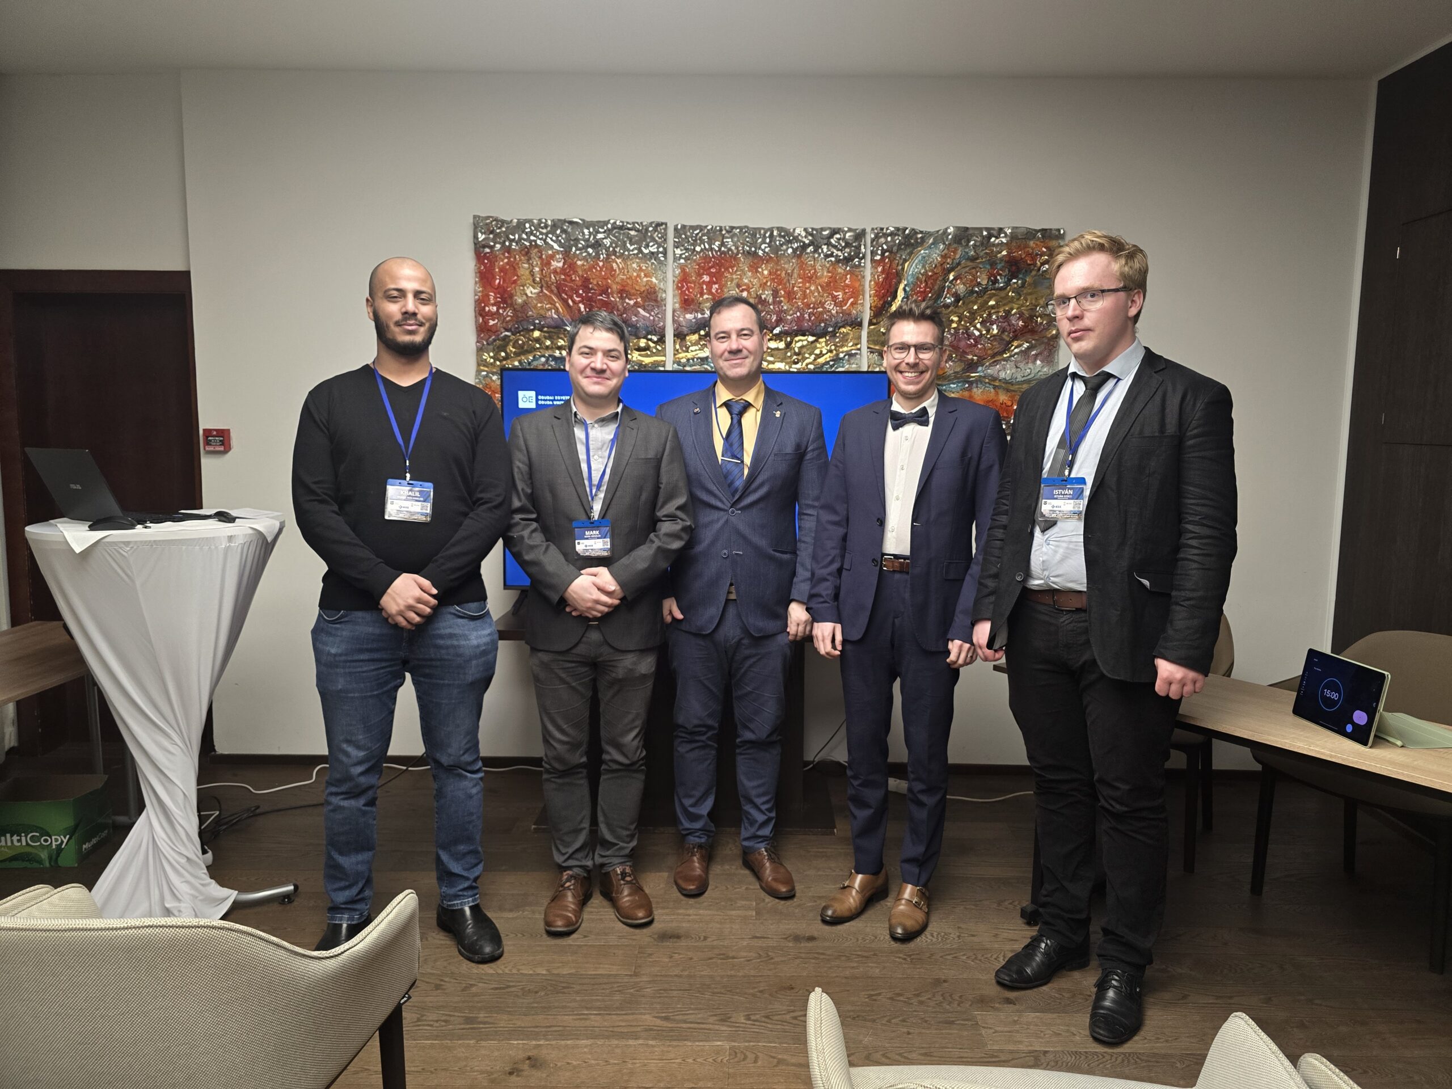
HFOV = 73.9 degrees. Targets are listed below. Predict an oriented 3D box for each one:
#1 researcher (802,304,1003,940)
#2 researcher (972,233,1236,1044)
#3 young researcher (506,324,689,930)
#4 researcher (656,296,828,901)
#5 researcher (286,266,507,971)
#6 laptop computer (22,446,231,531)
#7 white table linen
[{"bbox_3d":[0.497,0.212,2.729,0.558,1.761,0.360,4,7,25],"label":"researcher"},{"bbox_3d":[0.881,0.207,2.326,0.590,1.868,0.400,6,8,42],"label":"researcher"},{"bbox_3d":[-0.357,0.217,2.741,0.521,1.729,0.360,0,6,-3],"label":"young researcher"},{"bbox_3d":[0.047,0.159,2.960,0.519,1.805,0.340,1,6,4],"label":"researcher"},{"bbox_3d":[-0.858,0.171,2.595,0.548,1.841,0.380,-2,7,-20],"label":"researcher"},{"bbox_3d":[-1.671,-0.167,2.675,0.345,0.210,0.325,5,7,33],"label":"laptop computer"},{"bbox_3d":[-1.621,0.489,2.826,0.637,1.120,0.637,1,6,0],"label":"white table linen"}]

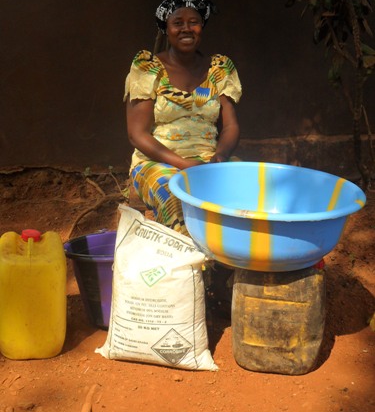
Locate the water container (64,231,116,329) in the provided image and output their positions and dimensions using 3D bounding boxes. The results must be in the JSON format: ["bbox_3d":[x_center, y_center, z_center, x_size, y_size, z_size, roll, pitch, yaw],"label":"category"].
[{"bbox_3d":[-0.272,0.294,2.864,0.380,0.290,0.380,0,15,0],"label":"water container"}]

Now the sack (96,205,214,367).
[{"bbox_3d":[-0.105,0.253,2.573,0.420,0.520,0.170,4,10,14],"label":"sack"}]

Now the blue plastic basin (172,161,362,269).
[{"bbox_3d":[0.257,0.051,2.447,0.640,0.225,0.640,4,17,-1],"label":"blue plastic basin"}]

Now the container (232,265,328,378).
[{"bbox_3d":[0.312,0.339,2.534,0.285,0.375,0.230,4,15,14],"label":"container"}]

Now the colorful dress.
[{"bbox_3d":[-0.004,-0.112,2.910,0.480,0.940,0.640,-3,15,-10],"label":"colorful dress"}]

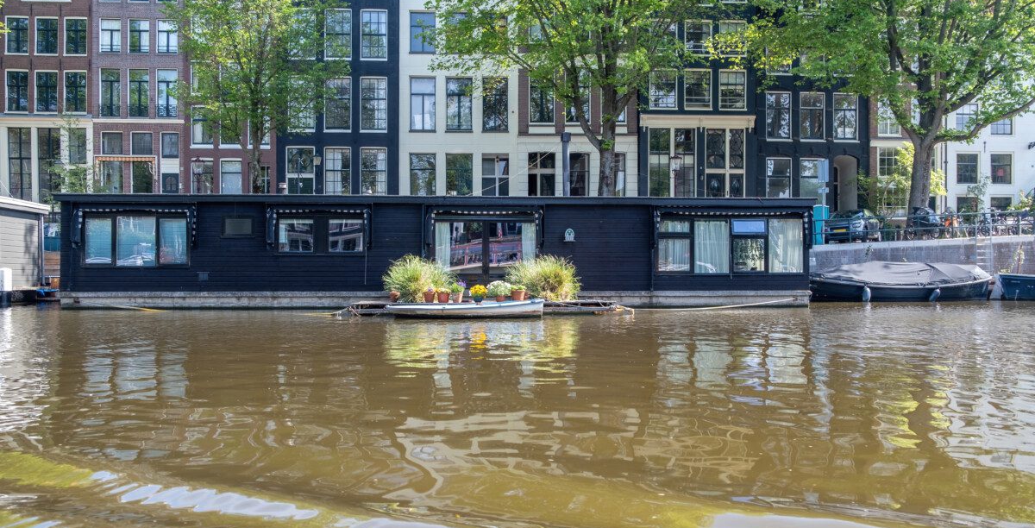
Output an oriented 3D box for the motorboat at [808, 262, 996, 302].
[{"bbox_3d":[12.600,0.555,26.500,6.600,1.330,2.250,0,0,-5],"label":"motorboat"}]

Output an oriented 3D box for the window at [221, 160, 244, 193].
[{"bbox_3d":[-14.601,-4.411,39.697,1.193,1.985,0.200,0,0,-3],"label":"window"}]

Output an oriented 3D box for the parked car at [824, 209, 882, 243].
[{"bbox_3d":[14.197,-1.567,32.800,1.700,1.460,3.750,0,0,36],"label":"parked car"}]

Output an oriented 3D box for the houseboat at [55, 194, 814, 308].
[{"bbox_3d":[-2.129,-0.334,24.118,21.127,3.108,5.100,0,0,-4],"label":"houseboat"}]

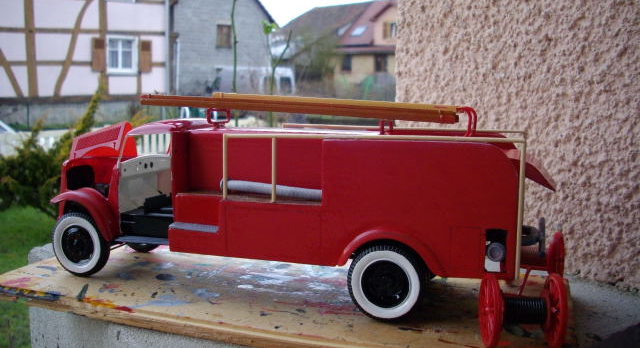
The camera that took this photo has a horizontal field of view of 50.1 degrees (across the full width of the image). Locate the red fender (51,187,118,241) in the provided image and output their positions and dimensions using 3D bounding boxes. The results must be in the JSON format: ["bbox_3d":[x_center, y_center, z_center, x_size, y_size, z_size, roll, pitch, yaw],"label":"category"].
[{"bbox_3d":[-0.285,0.045,0.851,0.091,0.062,0.044,2,6,20],"label":"red fender"}]

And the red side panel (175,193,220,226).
[{"bbox_3d":[-0.130,0.038,0.726,0.053,0.033,0.007,4,9,22],"label":"red side panel"}]

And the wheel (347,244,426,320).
[{"bbox_3d":[0.063,0.102,0.645,0.075,0.075,0.021,4,9,22],"label":"wheel"}]

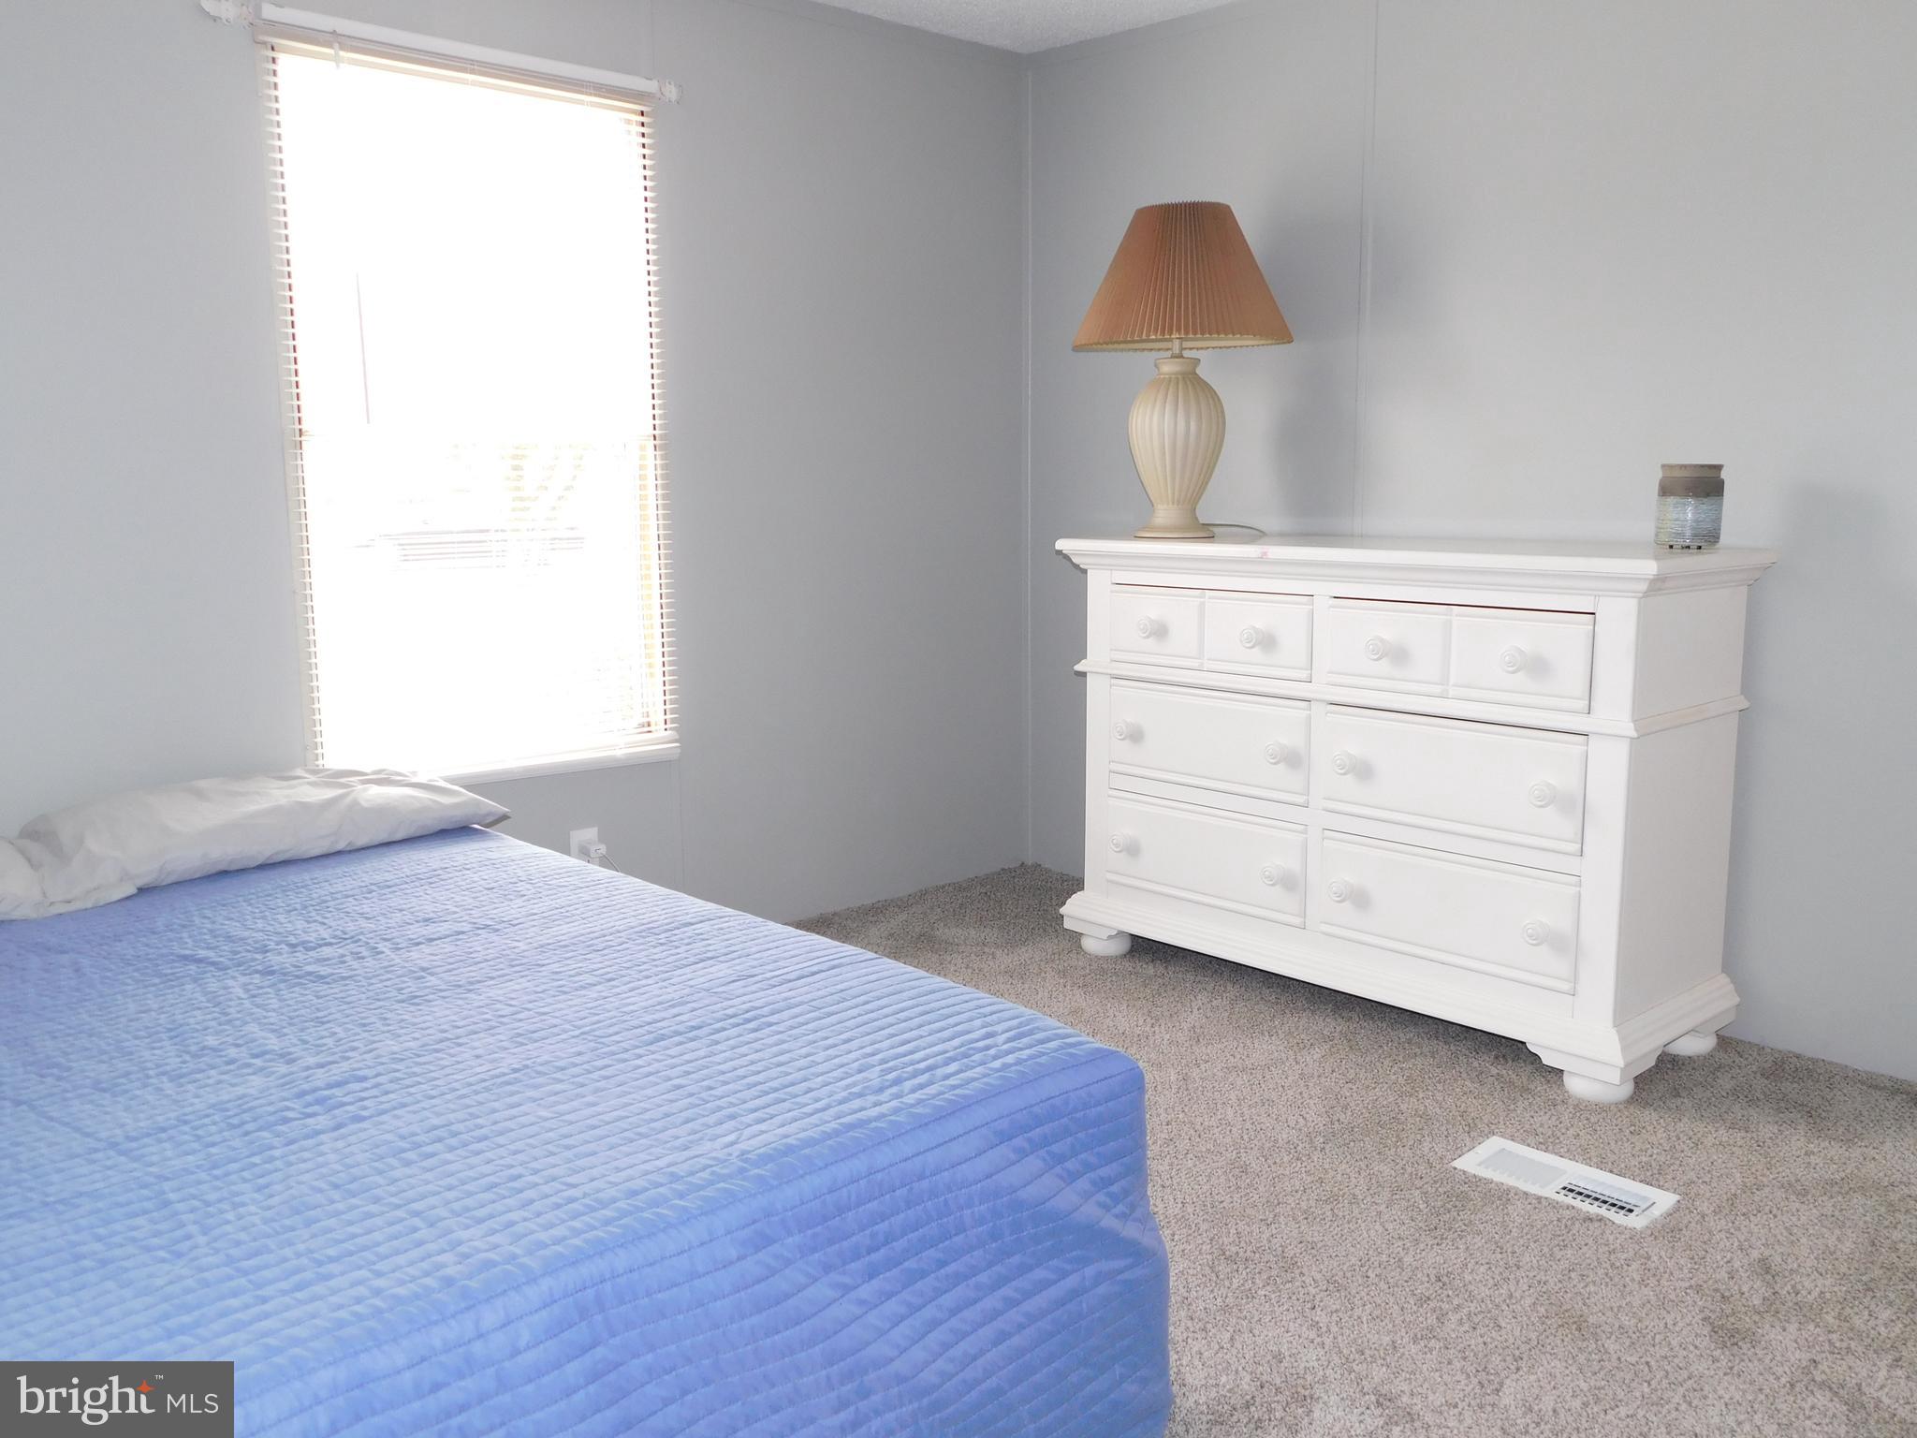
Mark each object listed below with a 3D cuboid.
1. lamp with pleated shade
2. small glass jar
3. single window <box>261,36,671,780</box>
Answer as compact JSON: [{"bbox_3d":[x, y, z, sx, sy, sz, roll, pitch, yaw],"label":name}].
[{"bbox_3d":[0.476,-0.757,3.390,0.477,0.719,0.477,0,9,0],"label":"lamp with pleated shade"},{"bbox_3d":[1.294,-0.376,2.754,0.119,0.148,0.119,-9,12,-42],"label":"small glass jar"},{"bbox_3d":[-0.923,-0.574,3.065,0.793,1.350,0.090,-9,12,-42],"label":"single window"}]

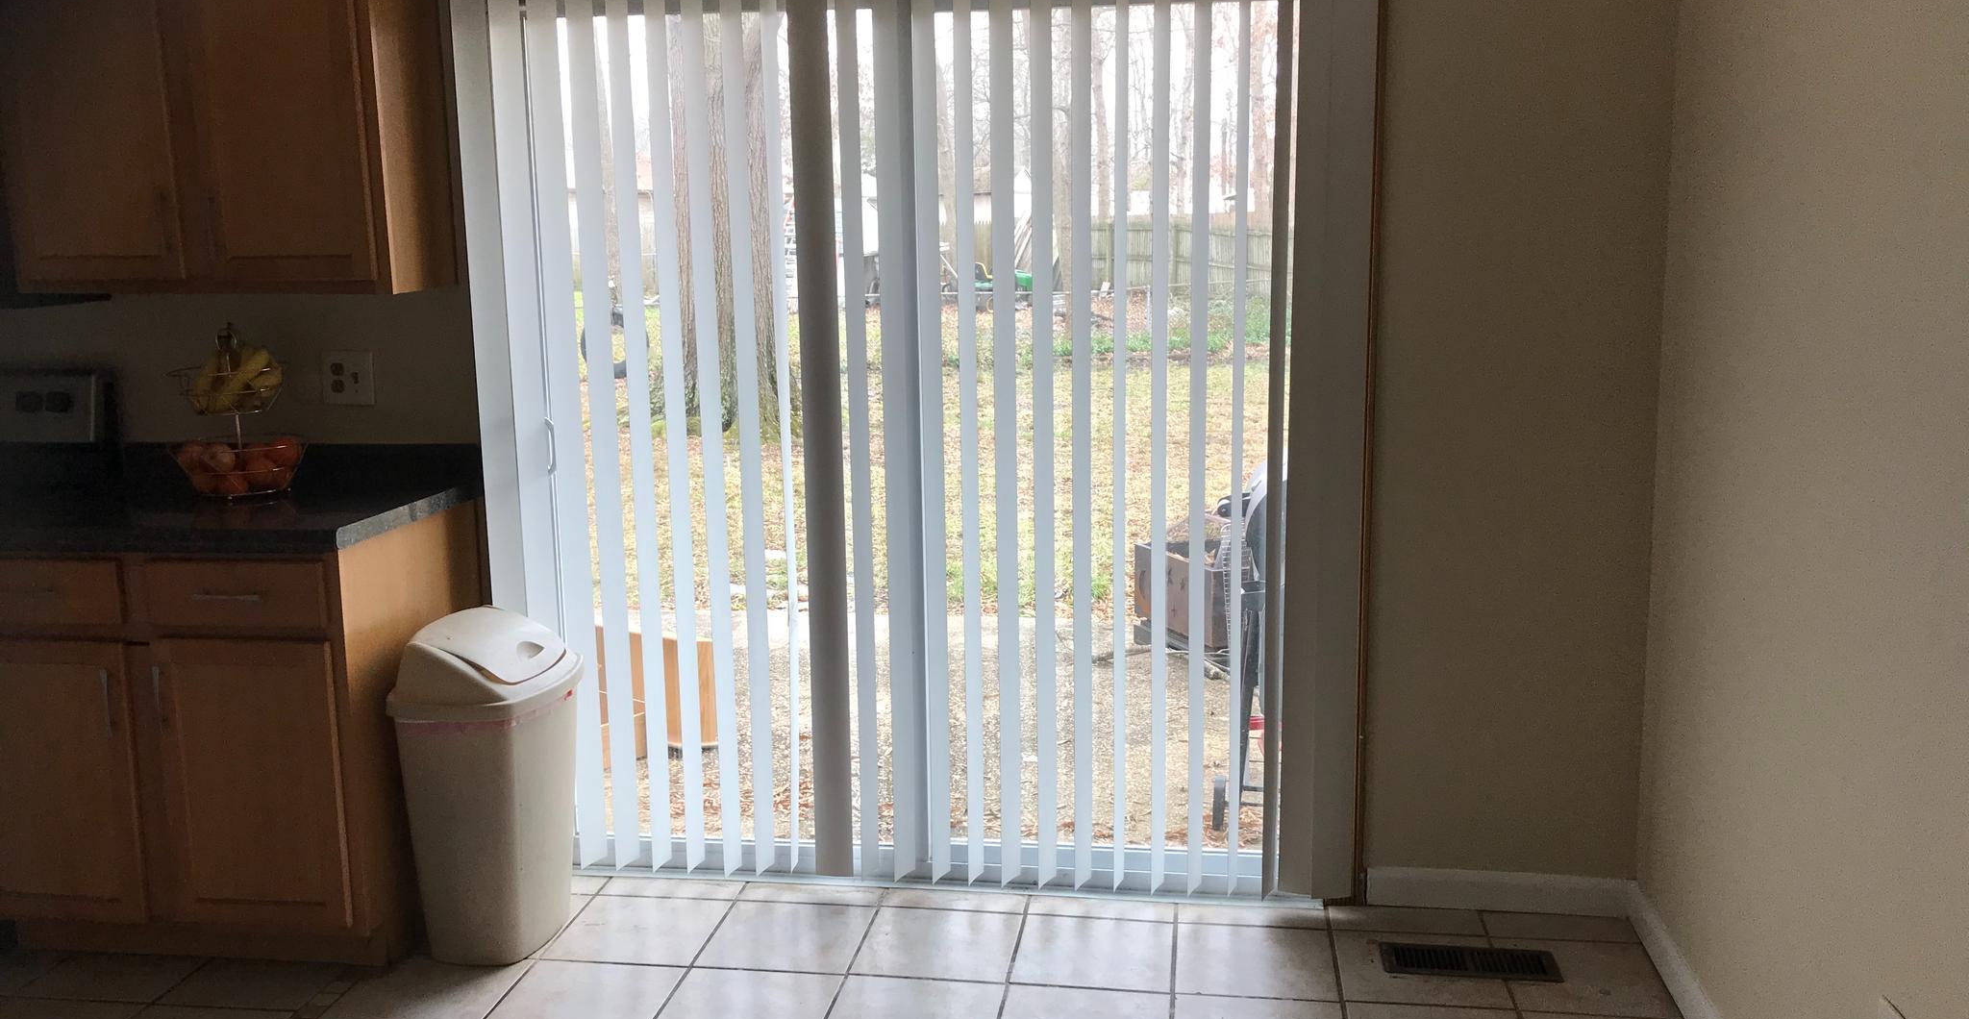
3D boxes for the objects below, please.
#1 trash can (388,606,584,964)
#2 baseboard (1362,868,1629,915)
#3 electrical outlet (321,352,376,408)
[{"bbox_3d":[-1.046,0.576,3.407,0.310,0.695,0.375,1,10,8],"label":"trash can"},{"bbox_3d":[1.130,0.843,3.510,0.564,0.086,0.015,1,10,8],"label":"baseboard"},{"bbox_3d":[-1.463,-0.302,3.666,0.121,0.120,0.009,1,10,8],"label":"electrical outlet"}]

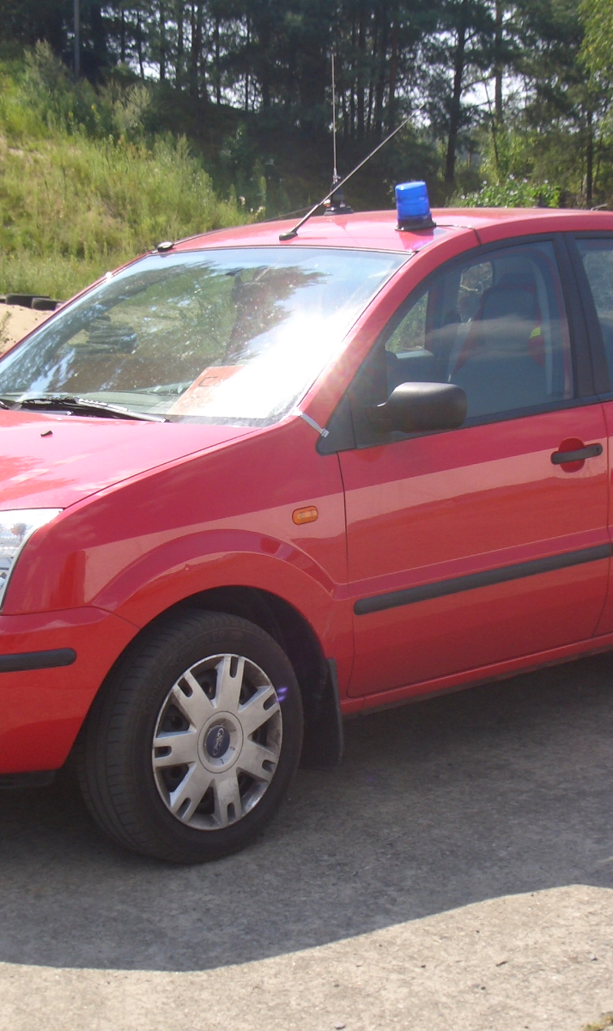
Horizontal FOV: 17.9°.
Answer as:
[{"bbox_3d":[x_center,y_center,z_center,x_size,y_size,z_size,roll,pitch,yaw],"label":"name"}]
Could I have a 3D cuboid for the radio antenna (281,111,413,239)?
[{"bbox_3d":[0.136,-1.035,5.892,0.045,0.045,0.702,7,46,46],"label":"radio antenna"}]

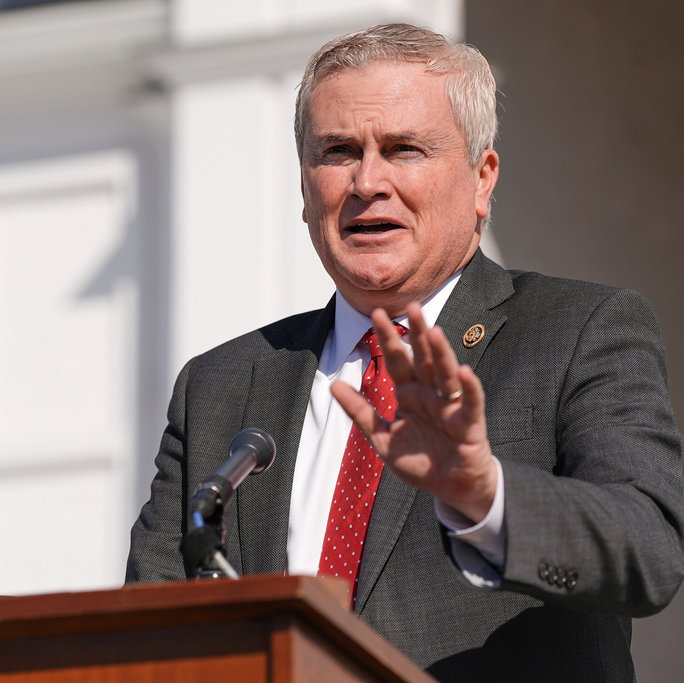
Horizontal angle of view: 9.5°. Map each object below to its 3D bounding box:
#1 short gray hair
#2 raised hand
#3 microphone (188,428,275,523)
[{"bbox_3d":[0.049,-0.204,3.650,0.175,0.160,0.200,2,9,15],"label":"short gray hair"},{"bbox_3d":[0.060,0.059,3.320,0.127,0.178,0.080,-10,16,14],"label":"raised hand"},{"bbox_3d":[-0.091,0.111,3.330,0.038,0.038,0.150,3,20,16],"label":"microphone"}]

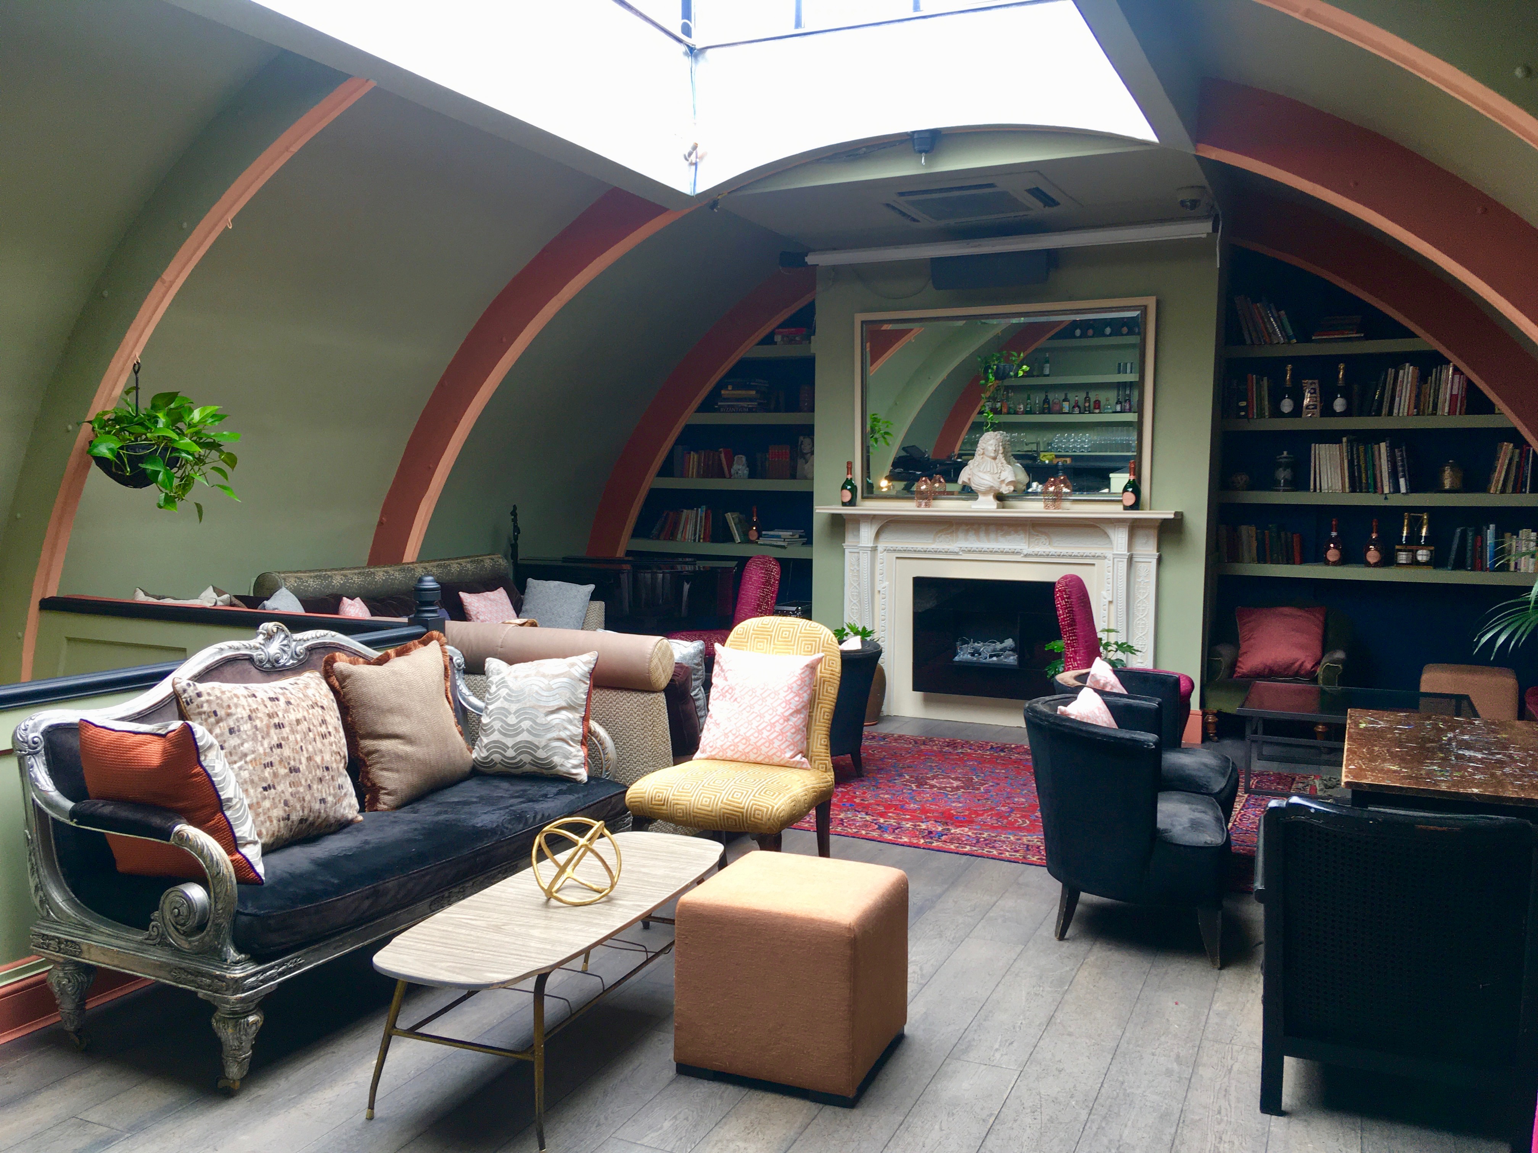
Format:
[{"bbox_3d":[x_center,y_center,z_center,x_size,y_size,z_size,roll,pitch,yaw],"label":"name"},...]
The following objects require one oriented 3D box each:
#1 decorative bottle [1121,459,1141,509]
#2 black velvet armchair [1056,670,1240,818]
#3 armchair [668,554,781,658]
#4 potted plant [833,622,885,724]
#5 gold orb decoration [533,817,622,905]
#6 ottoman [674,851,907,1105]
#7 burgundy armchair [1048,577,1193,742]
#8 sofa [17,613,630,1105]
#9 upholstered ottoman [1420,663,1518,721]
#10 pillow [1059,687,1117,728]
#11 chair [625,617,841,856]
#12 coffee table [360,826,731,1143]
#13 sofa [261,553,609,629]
[{"bbox_3d":[2.088,-0.531,7.439,0.105,0.292,0.105,2,4,26],"label":"decorative bottle"},{"bbox_3d":[1.459,0.755,4.992,0.710,0.705,0.680,2,4,24],"label":"black velvet armchair"},{"bbox_3d":[-0.292,0.375,8.244,0.670,1.010,0.530,1,4,6],"label":"armchair"},{"bbox_3d":[0.551,0.597,7.918,0.370,0.627,0.370,1,4,0],"label":"potted plant"},{"bbox_3d":[-0.509,0.757,3.412,0.235,0.235,0.235,0,5,0],"label":"gold orb decoration"},{"bbox_3d":[0.069,0.983,3.241,0.458,0.444,0.458,2,4,21],"label":"ottoman"},{"bbox_3d":[1.818,0.505,6.566,0.670,1.010,0.530,1,4,10],"label":"burgundy armchair"},{"bbox_3d":[-1.275,0.695,4.221,0.806,1.043,1.975,2,5,25],"label":"sofa"},{"bbox_3d":[3.949,0.754,7.317,0.479,0.438,0.450,2,5,25],"label":"upholstered ottoman"},{"bbox_3d":[1.179,0.606,4.541,0.140,0.420,0.430,-28,-8,24],"label":"pillow"},{"bbox_3d":[-0.128,0.639,4.704,0.550,0.940,0.690,3,4,29],"label":"chair"},{"bbox_3d":[-0.484,0.995,3.236,0.472,0.409,1.227,2,4,22],"label":"coffee table"},{"bbox_3d":[-1.945,0.407,7.750,0.869,1.008,2.338,2,5,25],"label":"sofa"}]

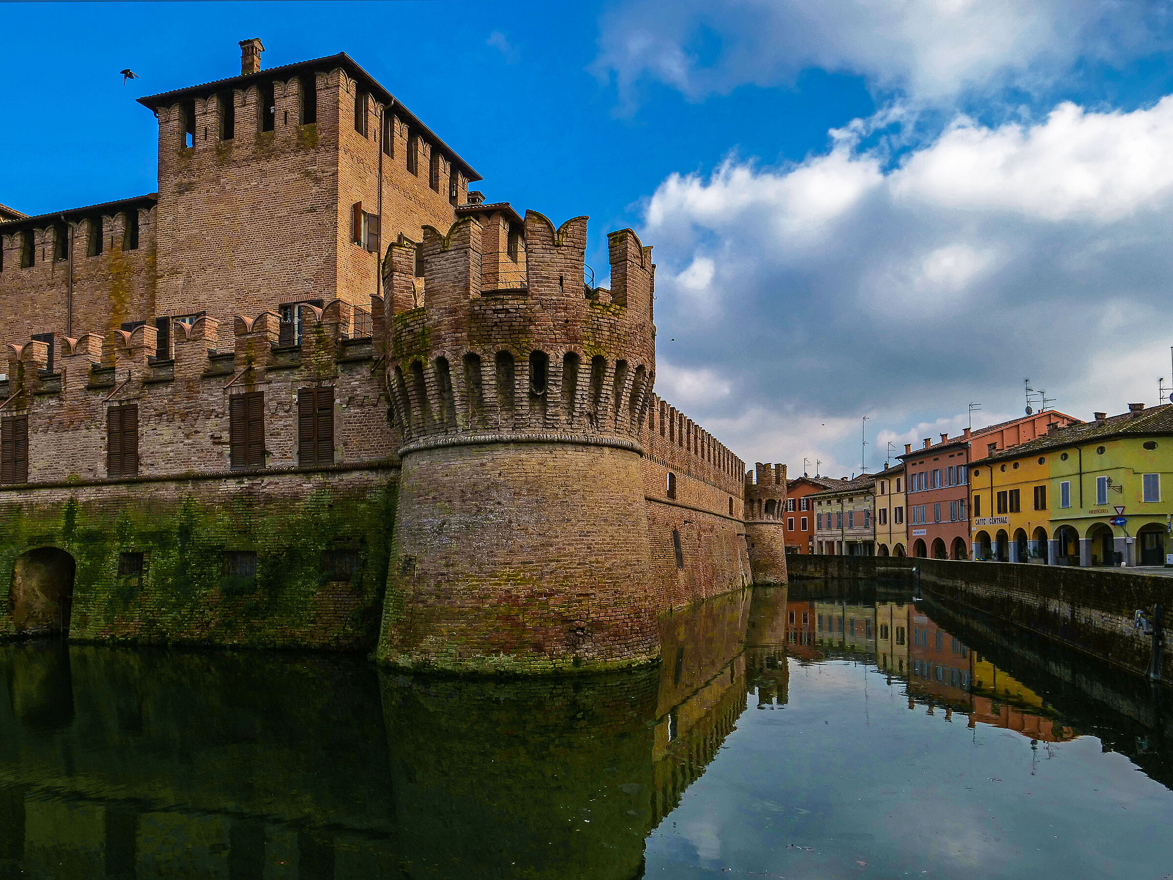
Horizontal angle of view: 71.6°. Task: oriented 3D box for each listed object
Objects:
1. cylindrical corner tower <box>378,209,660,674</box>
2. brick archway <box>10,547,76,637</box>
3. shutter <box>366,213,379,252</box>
[{"bbox_3d":[-1.460,0.360,18.350,6.200,8.800,6.200,0,-6,0],"label":"cylindrical corner tower"},{"bbox_3d":[-16.150,4.550,24.700,2.500,2.700,1.000,-2,-6,18],"label":"brick archway"},{"bbox_3d":[-7.770,-7.530,29.690,0.430,1.420,0.050,3,-7,-28],"label":"shutter"}]

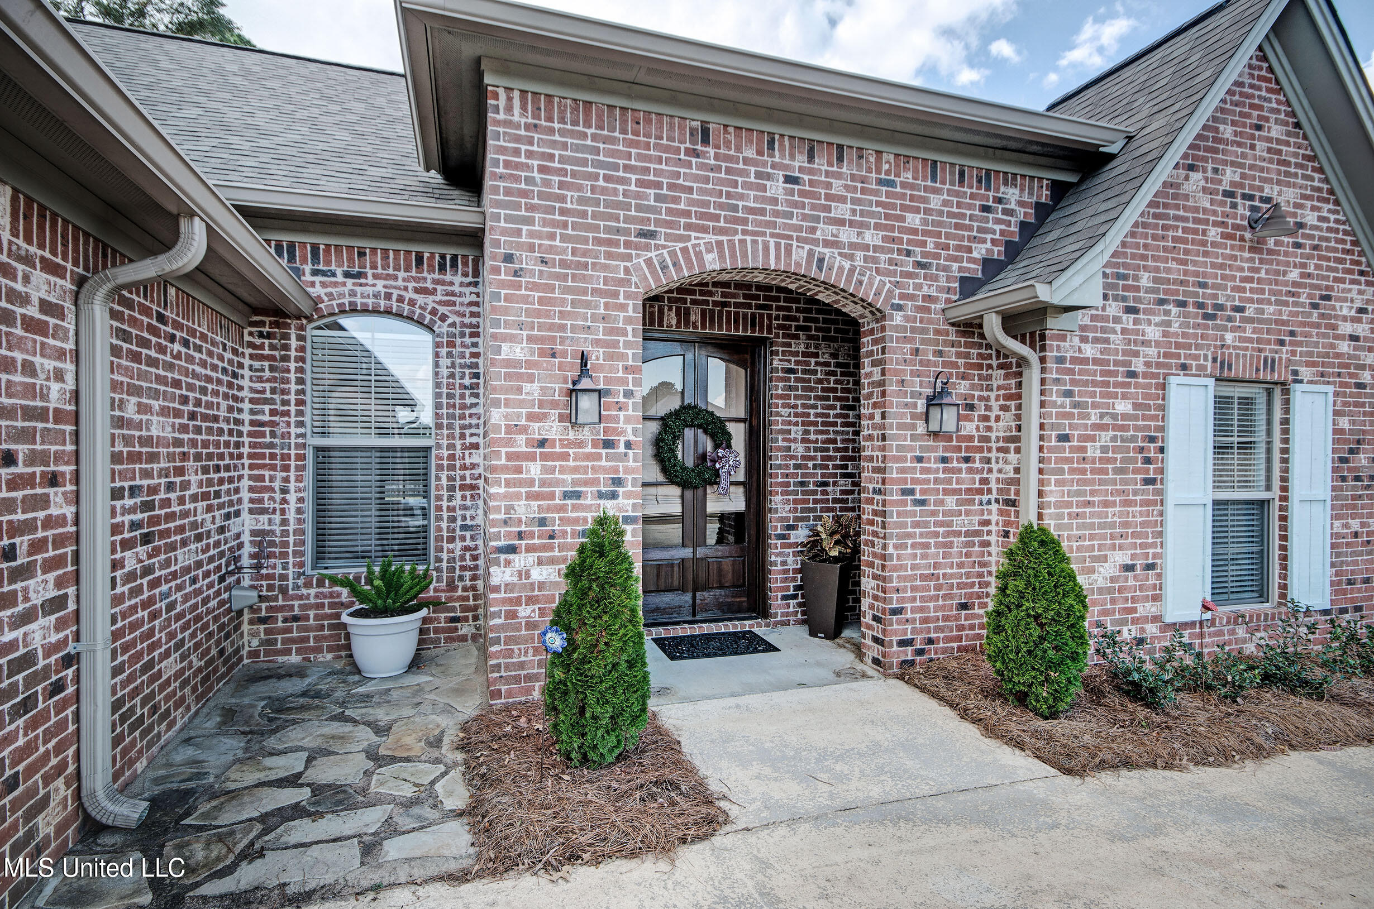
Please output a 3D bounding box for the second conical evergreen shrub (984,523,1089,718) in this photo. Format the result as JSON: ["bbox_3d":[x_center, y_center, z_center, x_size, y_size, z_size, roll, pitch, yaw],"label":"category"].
[{"bbox_3d":[2.159,1.000,4.228,0.580,1.160,0.580,0,0,-18],"label":"second conical evergreen shrub"}]

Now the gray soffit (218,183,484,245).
[{"bbox_3d":[-2.427,-1.714,4.890,1.860,0.180,0.440,0,0,-18],"label":"gray soffit"}]

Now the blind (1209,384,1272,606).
[{"bbox_3d":[4.437,0.317,5.593,0.870,1.760,0.060,0,0,-18],"label":"blind"}]

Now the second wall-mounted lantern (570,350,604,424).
[{"bbox_3d":[-0.605,-0.401,4.128,0.180,0.455,0.245,0,0,-18],"label":"second wall-mounted lantern"}]

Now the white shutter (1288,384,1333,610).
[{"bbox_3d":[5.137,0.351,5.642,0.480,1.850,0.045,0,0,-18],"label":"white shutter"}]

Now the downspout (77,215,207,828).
[{"bbox_3d":[-2.225,0.262,2.811,0.420,2.500,0.110,0,0,-18],"label":"downspout"}]

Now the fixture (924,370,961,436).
[{"bbox_3d":[1.837,-0.378,4.943,0.180,0.460,0.245,0,0,-18],"label":"fixture"}]

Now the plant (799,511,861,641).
[{"bbox_3d":[1.215,1.032,5.889,0.560,1.040,0.560,0,0,33],"label":"plant"}]

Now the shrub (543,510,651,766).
[{"bbox_3d":[-0.451,0.905,3.505,0.550,1.240,0.550,0,0,-18],"label":"shrub"}]

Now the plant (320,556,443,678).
[{"bbox_3d":[-2.115,1.105,4.779,0.760,0.815,0.700,0,0,-18],"label":"plant"}]

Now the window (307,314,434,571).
[{"bbox_3d":[-2.378,-0.091,5.194,0.890,1.960,0.100,0,0,-18],"label":"window"}]

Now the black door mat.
[{"bbox_3d":[0.228,1.542,5.572,0.910,0.013,0.630,0,0,-18],"label":"black door mat"}]

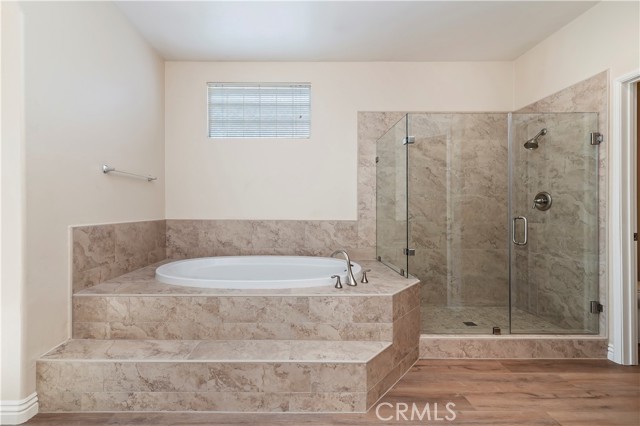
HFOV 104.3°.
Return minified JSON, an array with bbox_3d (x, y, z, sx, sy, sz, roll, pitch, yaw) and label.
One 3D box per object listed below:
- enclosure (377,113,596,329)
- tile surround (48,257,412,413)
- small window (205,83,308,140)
[{"bbox_3d":[1.460,0.084,2.430,1.585,1.790,0.870,0,0,0],"label":"enclosure"},{"bbox_3d":[-0.433,0.837,2.135,2.460,0.587,1.450,0,0,0],"label":"tile surround"},{"bbox_3d":[-0.706,-1.179,2.870,1.190,0.640,0.100,0,0,0],"label":"small window"}]

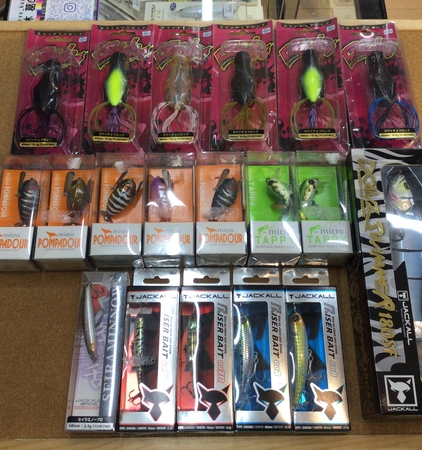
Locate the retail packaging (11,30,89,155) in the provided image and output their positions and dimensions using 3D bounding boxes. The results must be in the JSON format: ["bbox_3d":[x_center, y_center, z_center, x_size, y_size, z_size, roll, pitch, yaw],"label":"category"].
[{"bbox_3d":[-0.164,-0.141,0.548,0.068,0.030,0.159,0,68,-1],"label":"retail packaging"}]

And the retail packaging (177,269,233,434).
[{"bbox_3d":[-0.004,0.103,0.468,0.044,0.025,0.143,1,69,0],"label":"retail packaging"}]

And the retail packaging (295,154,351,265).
[{"bbox_3d":[0.103,-0.016,0.500,0.045,0.033,0.102,1,68,0],"label":"retail packaging"}]

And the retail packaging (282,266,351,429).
[{"bbox_3d":[0.089,0.103,0.469,0.044,0.025,0.143,0,69,0],"label":"retail packaging"}]

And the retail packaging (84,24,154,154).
[{"bbox_3d":[-0.095,-0.148,0.548,0.068,0.030,0.161,0,71,-1],"label":"retail packaging"}]

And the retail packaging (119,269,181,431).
[{"bbox_3d":[-0.049,0.102,0.458,0.045,0.022,0.141,0,68,0],"label":"retail packaging"}]

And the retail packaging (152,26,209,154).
[{"bbox_3d":[-0.029,-0.148,0.548,0.067,0.030,0.161,0,71,-1],"label":"retail packaging"}]

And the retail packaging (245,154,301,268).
[{"bbox_3d":[0.058,-0.016,0.511,0.046,0.034,0.103,0,69,0],"label":"retail packaging"}]

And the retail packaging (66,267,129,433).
[{"bbox_3d":[-0.093,0.106,0.457,0.040,0.020,0.131,1,68,0],"label":"retail packaging"}]

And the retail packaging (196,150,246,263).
[{"bbox_3d":[0.009,-0.016,0.500,0.044,0.032,0.102,0,68,-1],"label":"retail packaging"}]

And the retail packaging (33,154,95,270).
[{"bbox_3d":[-0.133,-0.012,0.508,0.046,0.034,0.103,0,69,0],"label":"retail packaging"}]

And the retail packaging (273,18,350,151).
[{"bbox_3d":[0.105,-0.154,0.552,0.069,0.030,0.161,0,71,-1],"label":"retail packaging"}]

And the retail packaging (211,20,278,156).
[{"bbox_3d":[0.035,-0.152,0.550,0.068,0.030,0.161,0,71,-1],"label":"retail packaging"}]

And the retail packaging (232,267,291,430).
[{"bbox_3d":[0.042,0.102,0.459,0.045,0.022,0.141,0,68,0],"label":"retail packaging"}]

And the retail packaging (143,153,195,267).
[{"bbox_3d":[-0.038,-0.014,0.509,0.046,0.034,0.103,0,69,-1],"label":"retail packaging"}]

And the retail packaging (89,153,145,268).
[{"bbox_3d":[-0.083,-0.014,0.498,0.044,0.033,0.102,-1,68,-1],"label":"retail packaging"}]

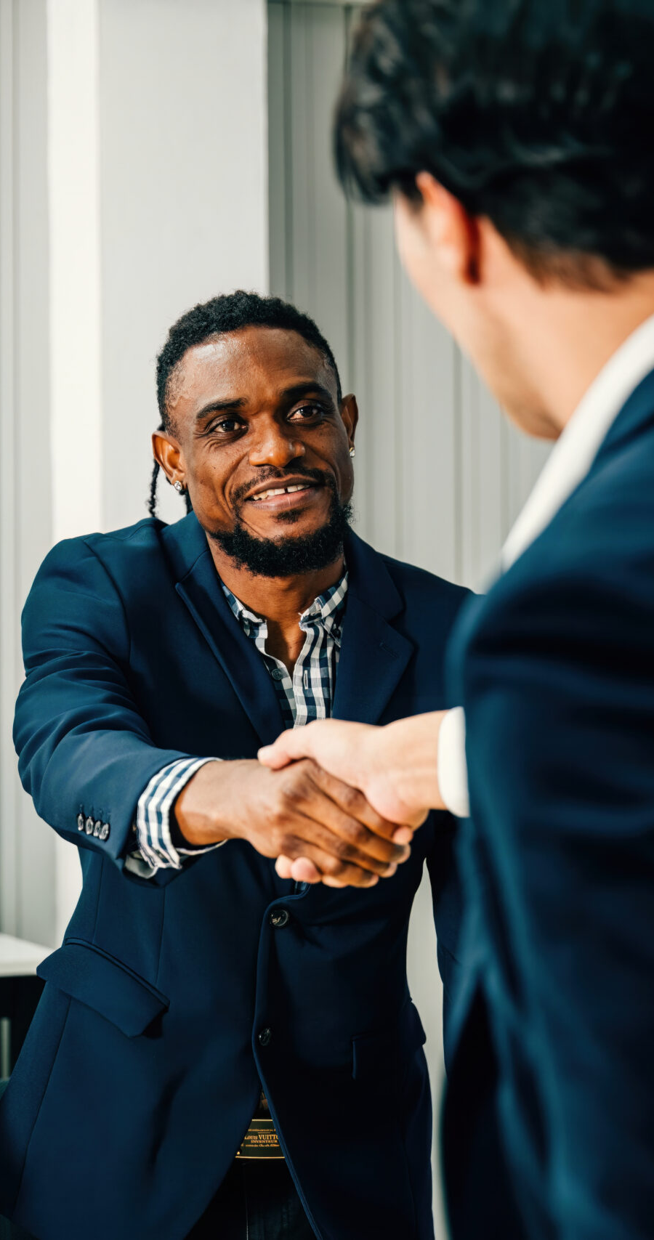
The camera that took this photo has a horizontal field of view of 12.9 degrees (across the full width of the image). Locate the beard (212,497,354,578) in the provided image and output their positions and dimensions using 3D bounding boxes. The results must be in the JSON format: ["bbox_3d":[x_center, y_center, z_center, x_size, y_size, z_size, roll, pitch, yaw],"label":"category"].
[{"bbox_3d":[-0.035,-0.069,2.440,0.110,0.060,0.085,-8,0,-10],"label":"beard"}]

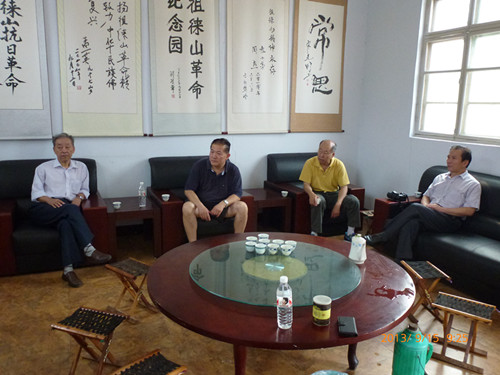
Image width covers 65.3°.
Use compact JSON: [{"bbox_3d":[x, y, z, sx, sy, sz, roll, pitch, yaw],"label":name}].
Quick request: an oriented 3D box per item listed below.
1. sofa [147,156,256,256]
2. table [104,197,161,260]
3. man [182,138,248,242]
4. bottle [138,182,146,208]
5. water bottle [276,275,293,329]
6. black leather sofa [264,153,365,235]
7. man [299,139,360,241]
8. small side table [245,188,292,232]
[{"bbox_3d":[-0.566,0.139,4.250,0.942,0.871,0.853,-4,12,-23],"label":"sofa"},{"bbox_3d":[-1.197,0.394,3.944,0.475,0.464,0.656,-4,12,-23],"label":"table"},{"bbox_3d":[-0.366,0.075,3.937,0.600,1.128,0.740,-2,12,-14],"label":"man"},{"bbox_3d":[-1.040,0.075,3.770,0.065,0.235,0.065,-4,12,-23],"label":"bottle"},{"bbox_3d":[0.151,0.487,1.664,0.065,0.235,0.065,1,11,0],"label":"water bottle"},{"bbox_3d":[0.759,0.056,4.823,0.924,0.871,0.853,-4,12,-23],"label":"black leather sofa"},{"bbox_3d":[0.881,0.014,4.480,0.600,1.093,0.740,0,11,-8],"label":"man"},{"bbox_3d":[0.121,0.311,4.513,0.475,0.464,0.656,-4,12,-23],"label":"small side table"}]

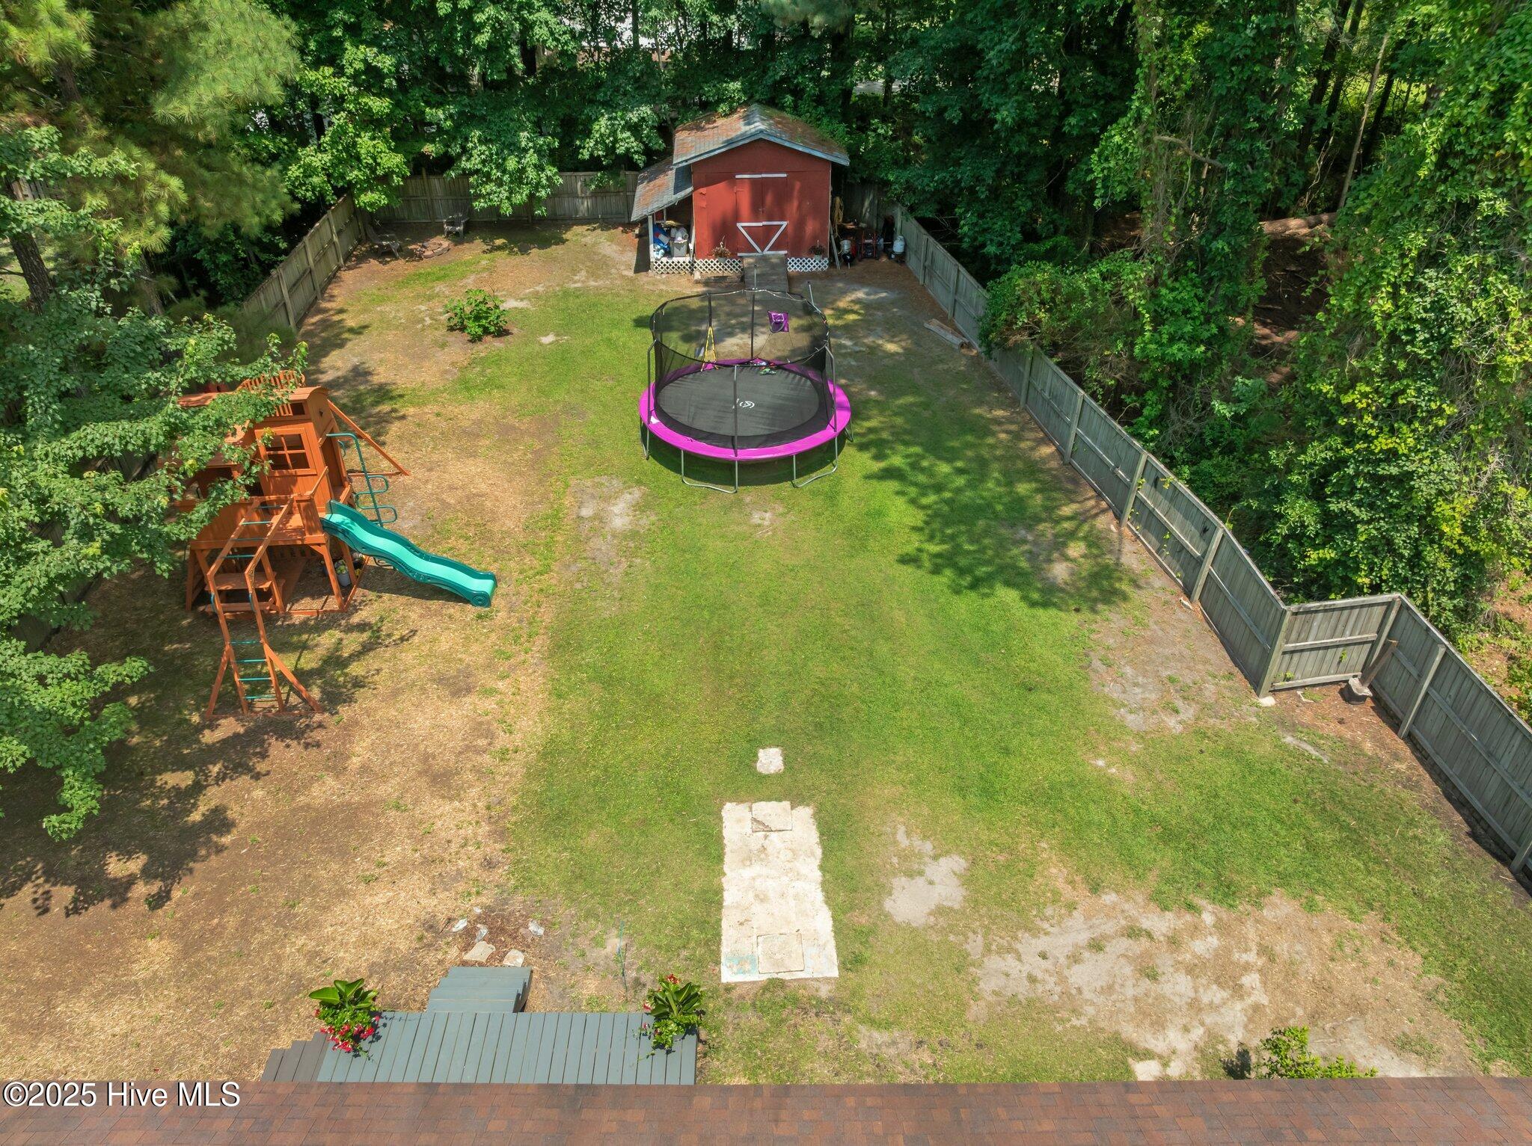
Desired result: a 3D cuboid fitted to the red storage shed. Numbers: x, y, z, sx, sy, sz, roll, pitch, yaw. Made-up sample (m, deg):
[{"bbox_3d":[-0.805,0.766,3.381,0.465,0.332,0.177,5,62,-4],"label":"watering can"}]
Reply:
[{"bbox_3d":[-0.841,-11.275,30.824,5.900,4.000,3.850,-2,37,-3],"label":"red storage shed"}]

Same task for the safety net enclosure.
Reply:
[{"bbox_3d":[-0.433,-3.977,22.182,4.450,2.750,4.450,0,37,0],"label":"safety net enclosure"}]

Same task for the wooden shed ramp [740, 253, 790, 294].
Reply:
[{"bbox_3d":[0.026,-8.047,28.746,1.210,0.480,1.790,-2,37,-3],"label":"wooden shed ramp"}]

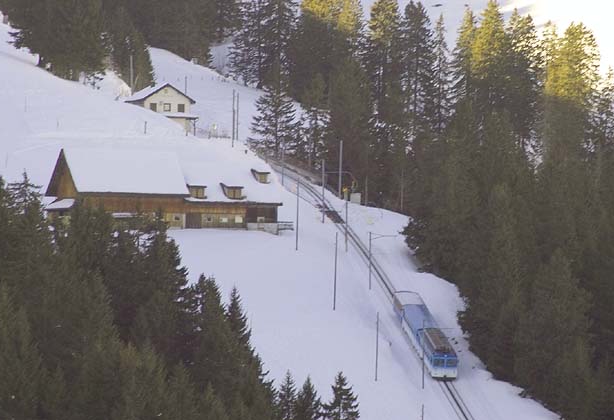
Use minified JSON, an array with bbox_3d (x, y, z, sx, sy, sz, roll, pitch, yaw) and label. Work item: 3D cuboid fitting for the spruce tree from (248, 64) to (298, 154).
[{"bbox_3d":[-4.719,-14.156,838.000,6.800,13.400,6.800,0,-1,0],"label":"spruce tree"}]

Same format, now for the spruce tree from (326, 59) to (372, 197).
[{"bbox_3d":[6.286,-12.203,880.000,6.804,20.708,6.804,1,-3,0],"label":"spruce tree"}]

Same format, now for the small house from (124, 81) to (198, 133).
[{"bbox_3d":[-22.988,-15.989,940.000,9.200,8.100,8.700,2,-3,-21],"label":"small house"}]

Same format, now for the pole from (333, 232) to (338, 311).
[{"bbox_3d":[3.618,7.791,750.000,0.280,9.770,0.280,2,-3,0],"label":"pole"}]

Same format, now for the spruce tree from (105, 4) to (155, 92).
[{"bbox_3d":[-28.999,-26.222,972.000,8.169,14.704,8.169,1,-3,0],"label":"spruce tree"}]

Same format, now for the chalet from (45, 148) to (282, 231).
[{"bbox_3d":[-18.620,-2.595,772.000,28.300,10.800,12.500,0,-1,-20],"label":"chalet"}]

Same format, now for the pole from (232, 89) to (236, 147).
[{"bbox_3d":[-10.212,-12.958,838.000,0.280,8.300,0.280,0,-1,0],"label":"pole"}]

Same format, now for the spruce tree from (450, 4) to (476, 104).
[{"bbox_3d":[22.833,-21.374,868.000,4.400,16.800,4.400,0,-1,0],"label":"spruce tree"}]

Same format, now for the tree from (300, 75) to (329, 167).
[{"bbox_3d":[1.044,-12.456,828.000,4.200,13.000,4.200,0,-1,0],"label":"tree"}]

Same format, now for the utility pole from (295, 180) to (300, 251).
[{"bbox_3d":[-1.240,0.782,802.000,0.280,9.436,0.280,1,-3,0],"label":"utility pole"}]

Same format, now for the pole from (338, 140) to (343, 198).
[{"bbox_3d":[4.917,-5.865,868.000,0.320,8.535,0.320,1,-3,0],"label":"pole"}]

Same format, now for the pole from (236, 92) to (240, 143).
[{"bbox_3d":[-9.812,-13.309,856.000,0.280,7.800,0.280,0,-1,0],"label":"pole"}]

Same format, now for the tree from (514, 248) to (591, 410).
[{"bbox_3d":[28.174,13.830,680.000,8.458,18.402,8.458,1,-3,0],"label":"tree"}]

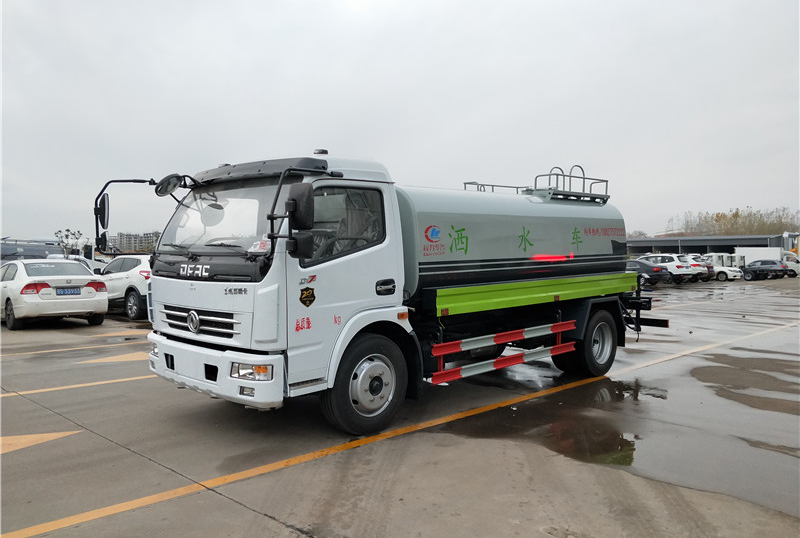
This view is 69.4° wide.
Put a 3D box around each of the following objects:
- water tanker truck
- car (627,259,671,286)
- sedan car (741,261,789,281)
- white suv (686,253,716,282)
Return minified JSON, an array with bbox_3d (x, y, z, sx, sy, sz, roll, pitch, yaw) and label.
[{"bbox_3d":[0.755,-0.012,7.218,7.200,2.780,2.420,-1,1,-44],"label":"water tanker truck"},{"bbox_3d":[13.463,0.178,34.239,1.800,1.460,4.650,-1,1,-43],"label":"car"},{"bbox_3d":[30.850,-0.084,50.006,1.800,1.470,4.450,-1,1,-43],"label":"sedan car"},{"bbox_3d":[17.744,-0.009,38.065,1.840,1.710,4.600,-1,1,-43],"label":"white suv"}]

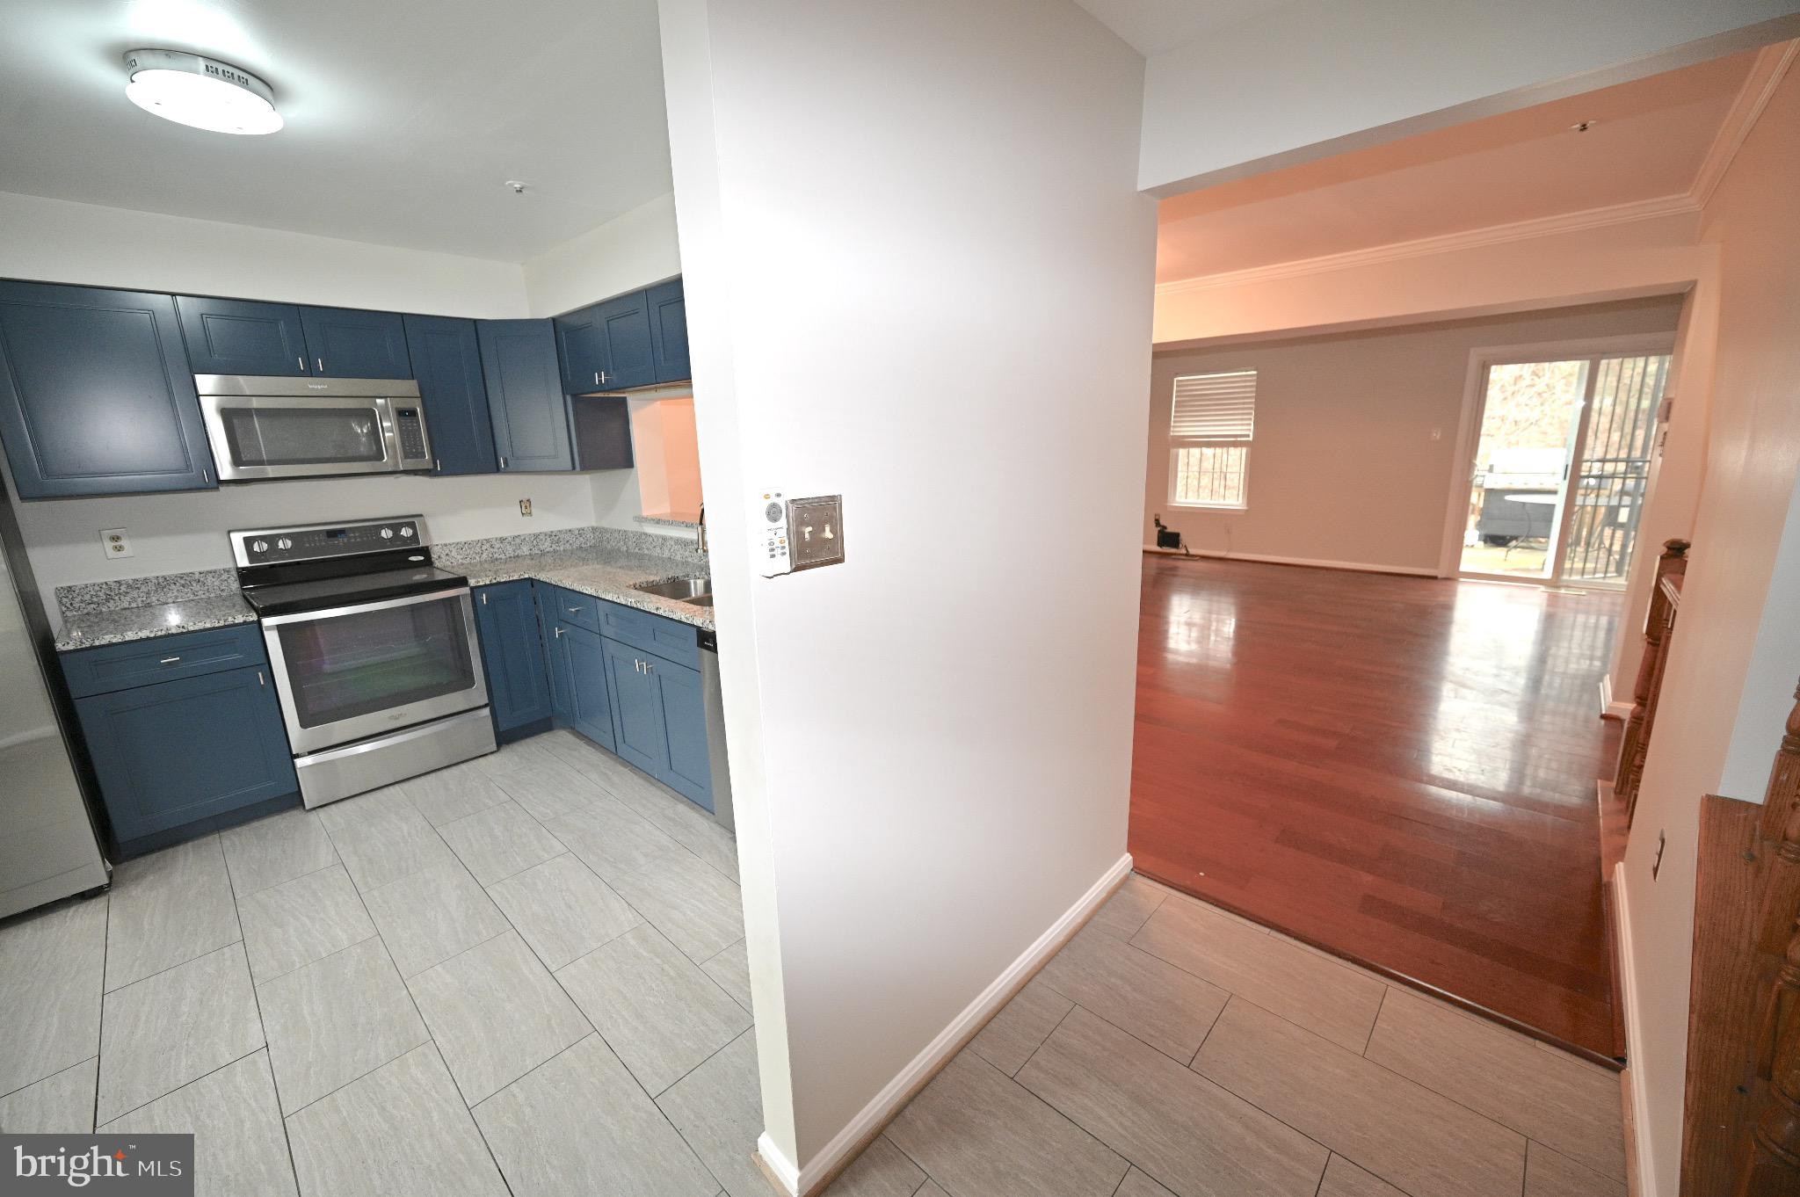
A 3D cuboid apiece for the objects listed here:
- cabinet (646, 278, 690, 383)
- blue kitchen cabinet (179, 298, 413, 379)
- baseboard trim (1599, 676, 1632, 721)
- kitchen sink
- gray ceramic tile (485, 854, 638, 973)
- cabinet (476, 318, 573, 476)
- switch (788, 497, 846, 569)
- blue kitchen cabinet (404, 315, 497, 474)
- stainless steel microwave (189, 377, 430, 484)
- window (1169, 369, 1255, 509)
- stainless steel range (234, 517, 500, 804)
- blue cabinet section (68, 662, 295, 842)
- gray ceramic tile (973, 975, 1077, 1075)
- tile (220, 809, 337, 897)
[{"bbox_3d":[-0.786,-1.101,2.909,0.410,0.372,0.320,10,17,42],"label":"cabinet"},{"bbox_3d":[-2.713,-1.141,3.168,0.335,0.297,0.756,10,17,42],"label":"blue kitchen cabinet"},{"bbox_3d":[3.866,0.527,3.770,0.108,0.095,0.570,10,17,42],"label":"baseboard trim"},{"bbox_3d":[-0.800,0.080,3.035,0.740,0.202,0.405,10,18,42],"label":"kitchen sink"},{"bbox_3d":[-1.141,1.043,2.369,0.608,0.010,0.300,10,17,42],"label":"gray ceramic tile"},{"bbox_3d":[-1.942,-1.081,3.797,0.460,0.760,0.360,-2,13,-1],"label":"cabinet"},{"bbox_3d":[-0.146,-0.117,1.256,0.020,0.125,0.128,10,18,42],"label":"switch"},{"bbox_3d":[-2.344,-1.018,3.594,0.335,0.755,0.302,10,17,42],"label":"blue kitchen cabinet"},{"bbox_3d":[-2.658,-0.774,3.199,0.405,0.413,0.758,10,18,42],"label":"stainless steel microwave"},{"bbox_3d":[3.571,-1.789,8.035,0.916,1.531,0.100,10,18,42],"label":"window"},{"bbox_3d":[-2.542,0.252,3.363,0.650,1.200,0.757,10,17,42],"label":"stainless steel range"},{"bbox_3d":[-2.937,0.555,2.908,0.540,0.580,0.525,9,16,42],"label":"blue cabinet section"},{"bbox_3d":[0.319,1.121,1.840,0.154,0.010,0.304,10,17,42],"label":"gray ceramic tile"},{"bbox_3d":[-2.476,1.009,2.795,0.614,0.010,0.307,10,18,42],"label":"tile"}]

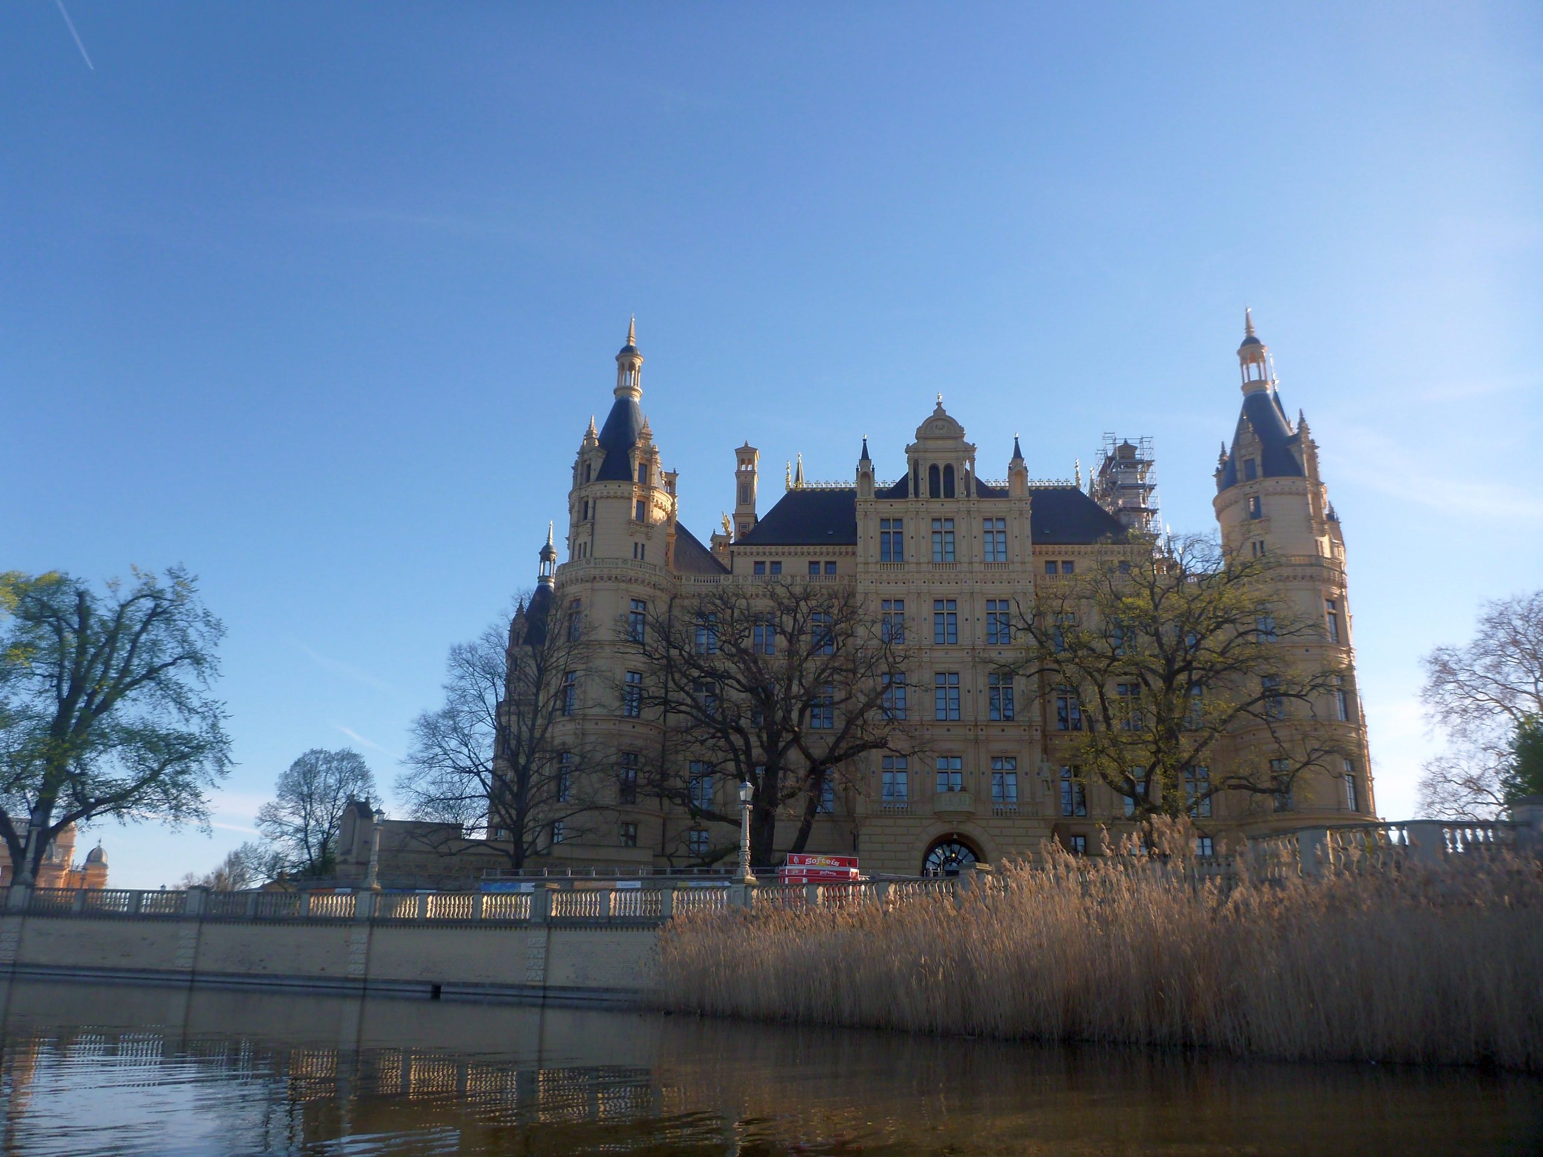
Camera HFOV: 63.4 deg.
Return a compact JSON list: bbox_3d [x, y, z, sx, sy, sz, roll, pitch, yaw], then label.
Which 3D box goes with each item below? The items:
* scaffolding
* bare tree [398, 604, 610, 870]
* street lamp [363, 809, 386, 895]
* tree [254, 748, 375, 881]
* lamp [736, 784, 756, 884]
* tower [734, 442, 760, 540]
[{"bbox_3d":[26.123,-6.747,91.857,3.800,8.004,3.800,0,-17,3],"label":"scaffolding"},{"bbox_3d":[-14.138,8.455,65.390,11.300,15.304,10.800,1,-17,0],"label":"bare tree"},{"bbox_3d":[-15.586,10.627,48.983,0.620,3.290,0.620,1,-17,0],"label":"street lamp"},{"bbox_3d":[-41.439,22.522,113.231,11.000,14.365,10.500,1,-17,0],"label":"tree"},{"bbox_3d":[-0.829,8.310,40.882,0.620,3.344,0.620,1,-17,0],"label":"lamp"},{"bbox_3d":[-1.844,-6.529,93.208,1.700,8.002,1.700,0,-17,3],"label":"tower"}]

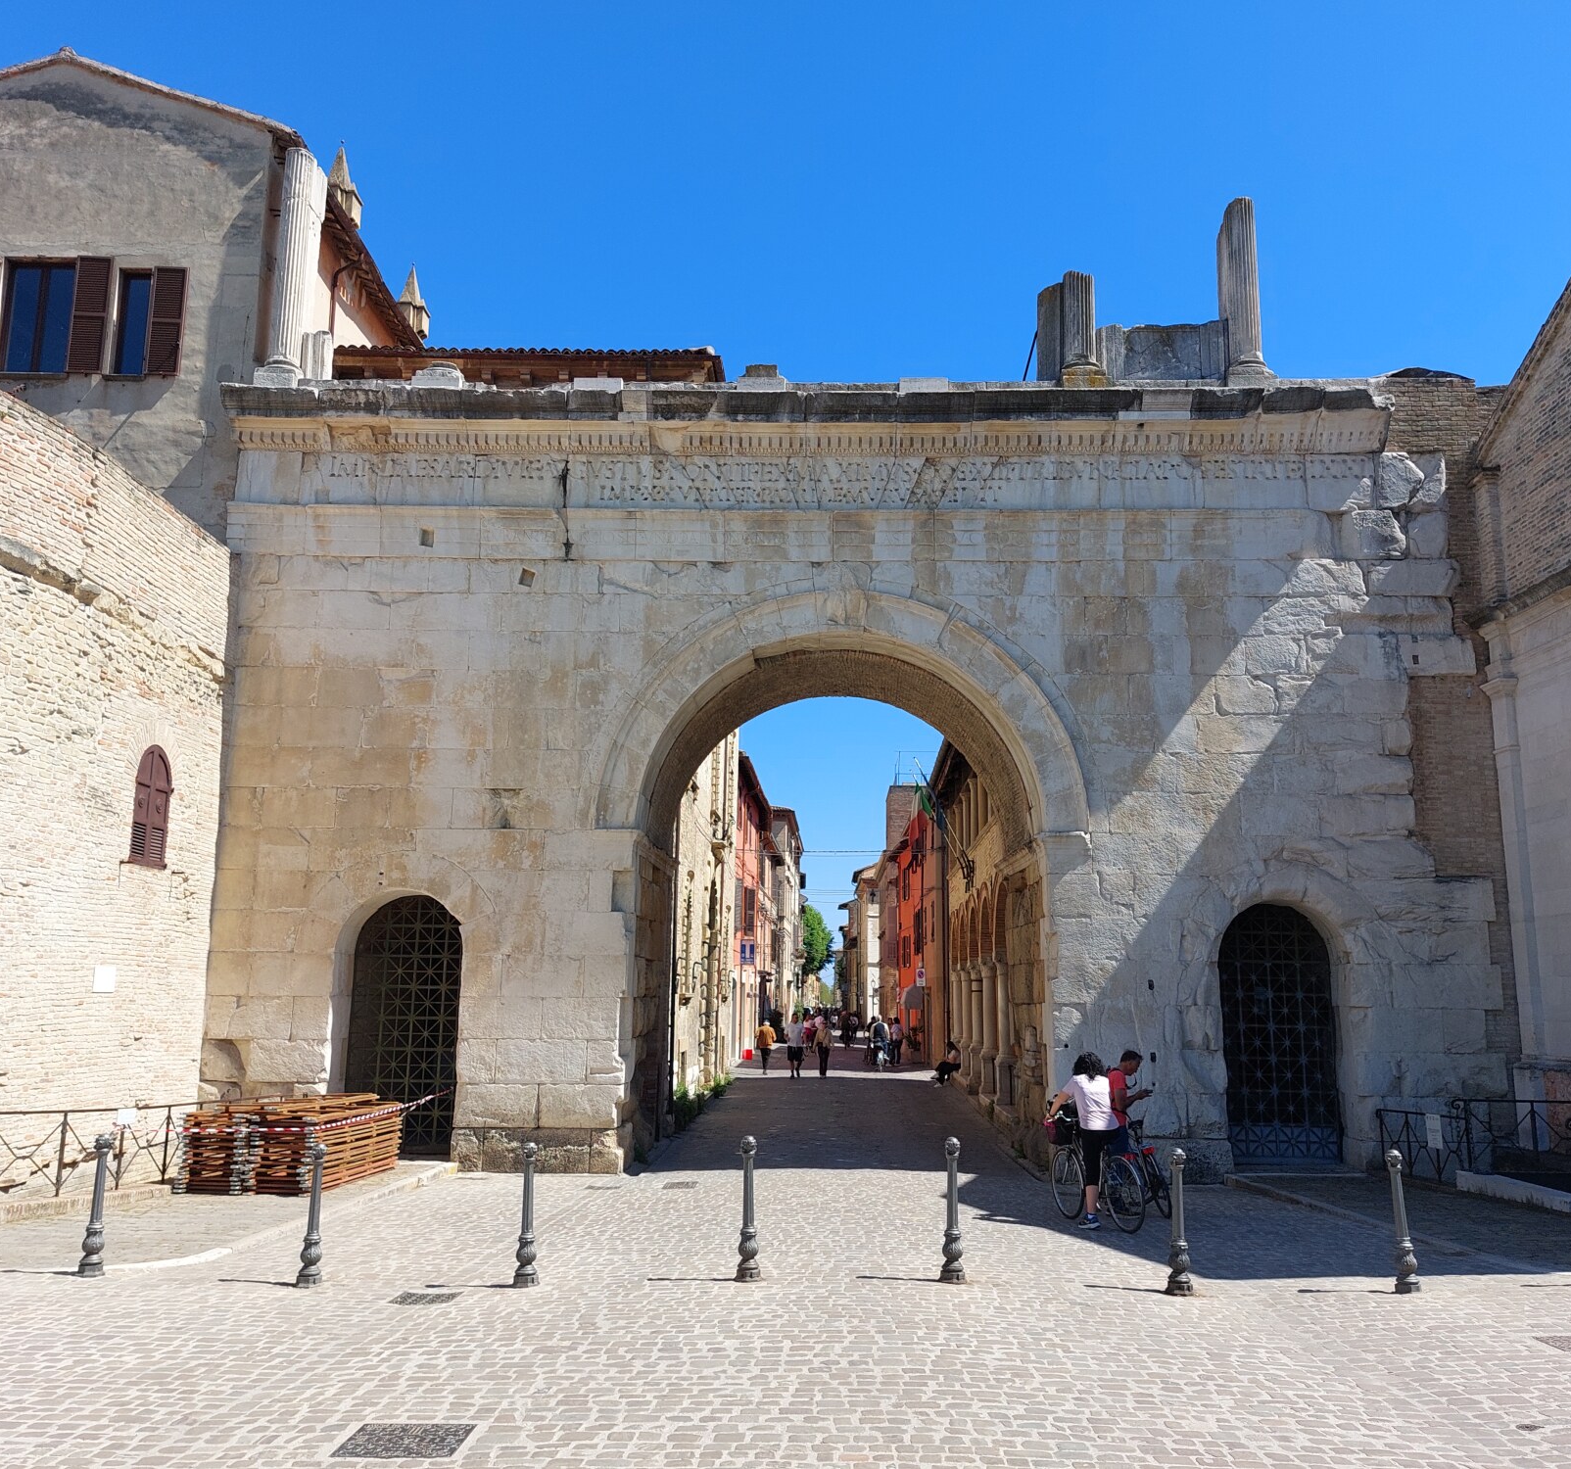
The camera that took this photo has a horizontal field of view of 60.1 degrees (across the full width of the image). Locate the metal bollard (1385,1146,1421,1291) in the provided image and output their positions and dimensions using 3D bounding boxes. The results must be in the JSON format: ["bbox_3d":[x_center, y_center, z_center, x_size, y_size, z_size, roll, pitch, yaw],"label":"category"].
[{"bbox_3d":[4.540,3.580,10.021,0.180,1.000,0.180,1,-11,0],"label":"metal bollard"}]

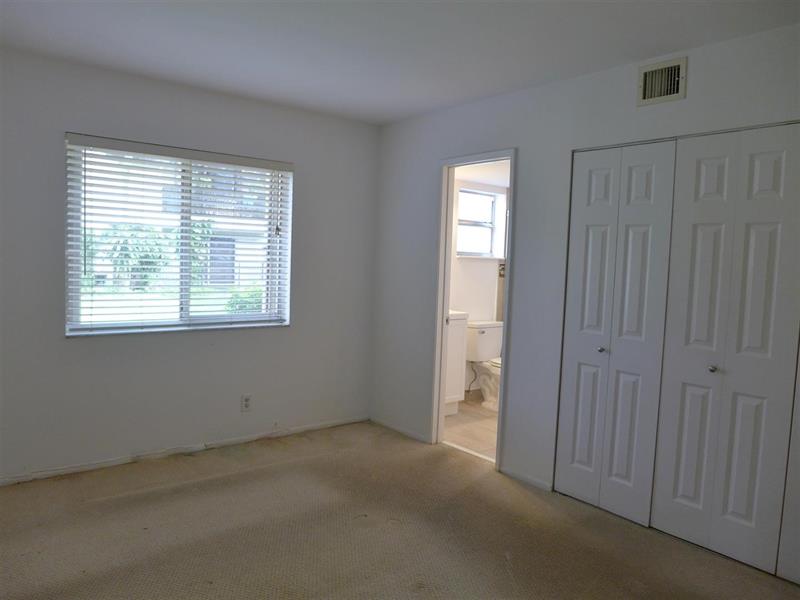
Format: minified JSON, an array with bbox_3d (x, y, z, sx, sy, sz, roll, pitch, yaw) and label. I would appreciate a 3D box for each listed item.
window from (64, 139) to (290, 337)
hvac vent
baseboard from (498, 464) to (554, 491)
[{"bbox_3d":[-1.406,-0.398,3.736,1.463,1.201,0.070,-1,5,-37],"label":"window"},{"bbox_3d":[1.349,-1.123,2.864,0.025,0.211,0.254,-2,6,-41],"label":"hvac vent"},{"bbox_3d":[0.799,1.141,3.557,0.020,0.054,0.414,-2,6,-41],"label":"baseboard"}]

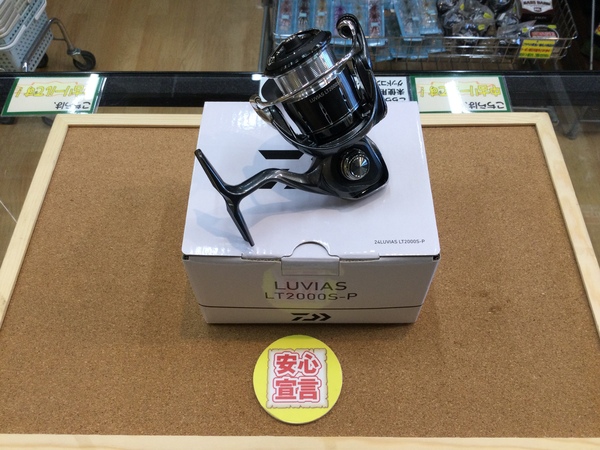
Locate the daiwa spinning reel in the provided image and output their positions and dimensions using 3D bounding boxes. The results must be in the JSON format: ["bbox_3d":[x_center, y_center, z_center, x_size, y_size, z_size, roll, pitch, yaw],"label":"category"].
[{"bbox_3d":[0.000,-0.043,0.287,0.101,0.097,0.056,-28,29,3],"label":"daiwa spinning reel"}]

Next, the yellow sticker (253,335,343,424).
[{"bbox_3d":[-0.002,0.101,0.355,0.059,0.002,0.059,0,55,1],"label":"yellow sticker"}]

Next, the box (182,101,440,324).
[{"bbox_3d":[0.008,-0.008,0.374,0.145,0.092,0.123,0,55,1],"label":"box"}]

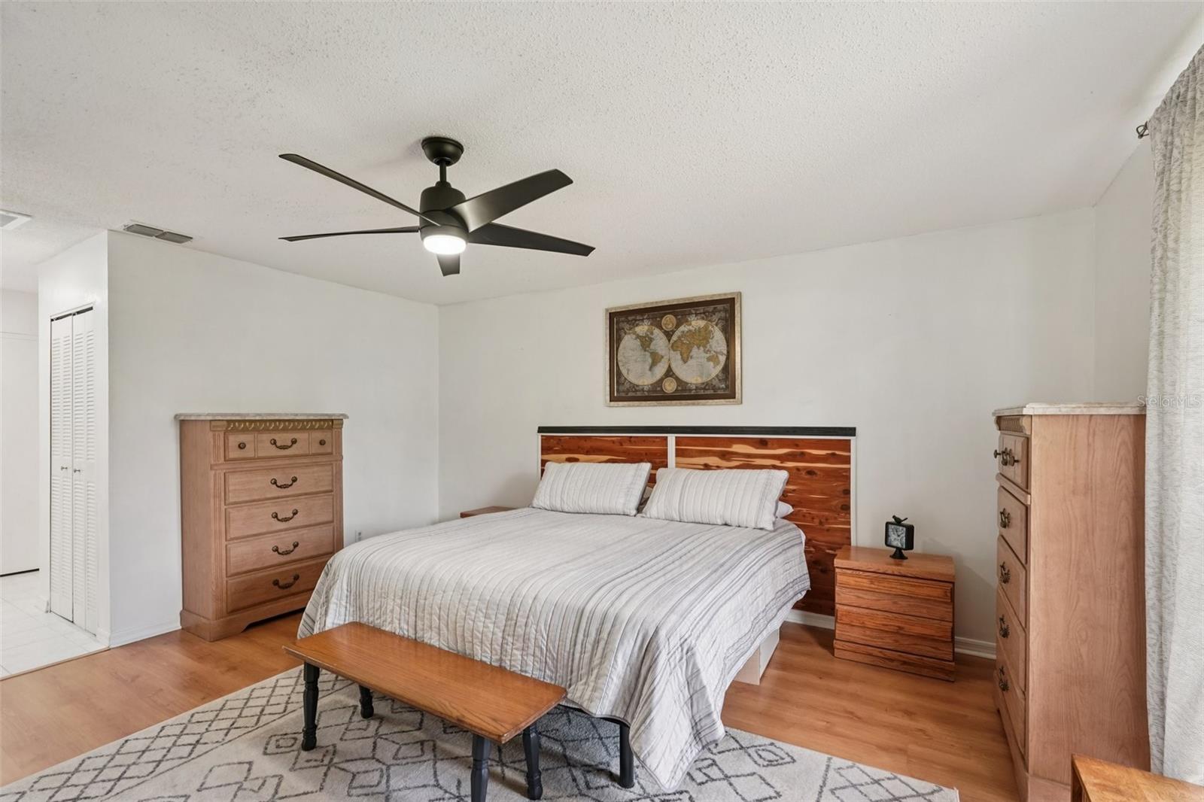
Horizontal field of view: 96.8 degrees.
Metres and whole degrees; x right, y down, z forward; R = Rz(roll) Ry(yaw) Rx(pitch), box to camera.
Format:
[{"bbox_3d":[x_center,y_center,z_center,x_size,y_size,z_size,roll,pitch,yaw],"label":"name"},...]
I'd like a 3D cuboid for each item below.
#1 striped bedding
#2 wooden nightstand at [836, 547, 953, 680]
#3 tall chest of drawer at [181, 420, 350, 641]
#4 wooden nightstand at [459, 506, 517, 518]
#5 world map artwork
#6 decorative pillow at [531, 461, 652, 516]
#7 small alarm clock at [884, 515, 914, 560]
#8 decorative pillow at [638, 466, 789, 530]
[{"bbox_3d":[-0.099,0.981,2.901,2.110,0.480,1.970,-1,-2,30],"label":"striped bedding"},{"bbox_3d":[1.643,1.159,3.017,0.562,0.543,0.395,-1,-2,30],"label":"wooden nightstand"},{"bbox_3d":[-2.330,0.791,3.751,0.420,1.375,0.925,-1,-2,30],"label":"tall chest of drawer"},{"bbox_3d":[-0.863,1.214,4.512,0.560,0.543,0.390,-1,-2,30],"label":"wooden nightstand"},{"bbox_3d":[0.501,-0.351,3.969,1.078,0.775,0.035,-1,-2,30],"label":"world map artwork"},{"bbox_3d":[-0.080,0.639,3.882,0.860,0.150,0.440,-1,43,30],"label":"decorative pillow"},{"bbox_3d":[1.681,0.765,3.028,0.090,0.245,0.135,0,-2,-25],"label":"small alarm clock"},{"bbox_3d":[0.709,0.617,3.418,0.860,0.150,0.440,-1,43,30],"label":"decorative pillow"}]

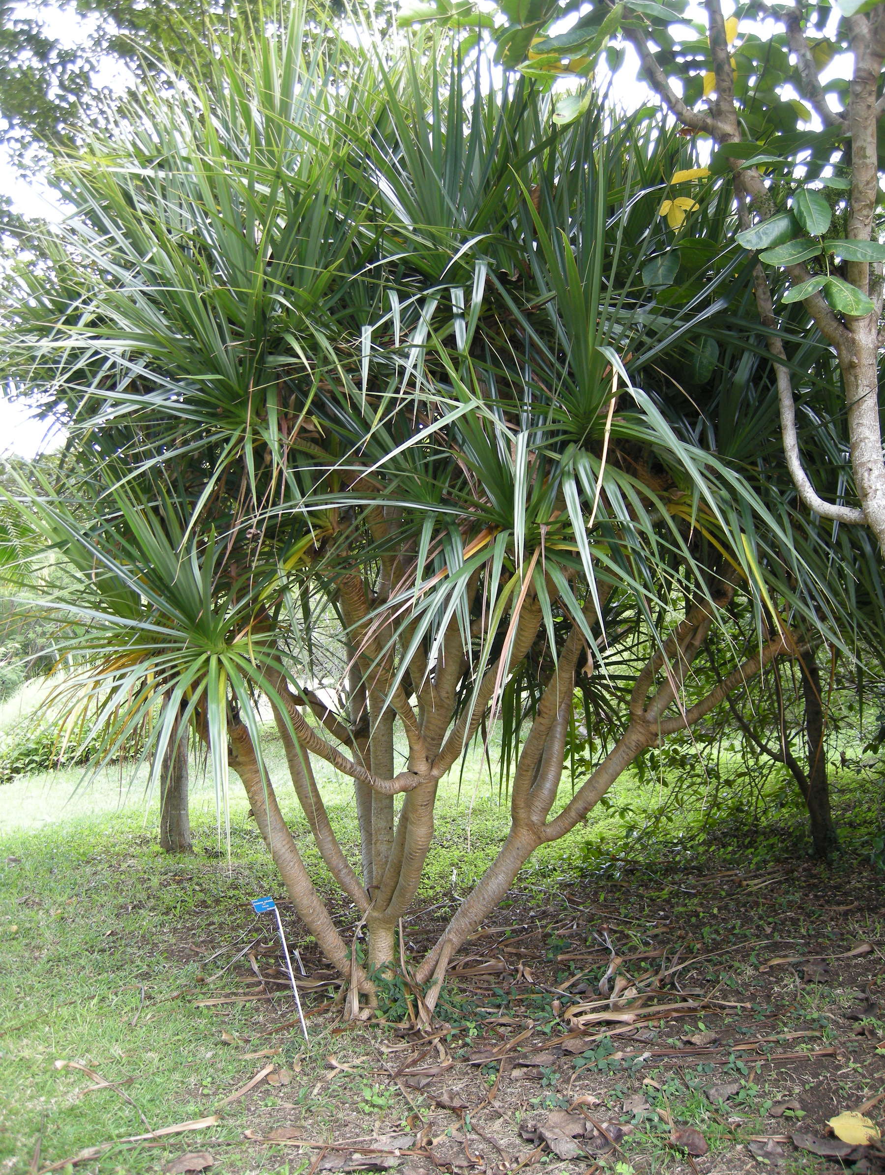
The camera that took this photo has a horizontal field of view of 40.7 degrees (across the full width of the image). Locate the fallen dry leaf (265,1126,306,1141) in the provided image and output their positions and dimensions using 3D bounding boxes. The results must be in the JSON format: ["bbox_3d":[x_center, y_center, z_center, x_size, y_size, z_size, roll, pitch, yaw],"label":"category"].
[{"bbox_3d":[-0.498,1.731,3.782,0.133,0.025,0.080,0,-2,-7],"label":"fallen dry leaf"}]

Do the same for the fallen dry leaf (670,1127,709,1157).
[{"bbox_3d":[0.748,1.679,3.614,0.117,0.055,0.105,-1,-3,12],"label":"fallen dry leaf"}]

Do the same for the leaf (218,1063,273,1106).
[{"bbox_3d":[-0.689,1.749,4.199,0.045,0.025,0.396,-1,-3,19],"label":"leaf"}]

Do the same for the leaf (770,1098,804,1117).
[{"bbox_3d":[1.151,1.737,3.984,0.108,0.030,0.080,-1,-3,16],"label":"leaf"}]

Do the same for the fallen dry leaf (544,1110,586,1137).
[{"bbox_3d":[0.393,1.729,3.842,0.134,0.035,0.104,0,-2,6],"label":"fallen dry leaf"}]

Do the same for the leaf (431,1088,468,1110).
[{"bbox_3d":[0.025,1.700,3.962,0.126,0.042,0.102,0,-2,0],"label":"leaf"}]

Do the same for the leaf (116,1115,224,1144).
[{"bbox_3d":[-0.864,1.730,3.805,0.335,0.030,0.045,2,-3,-33],"label":"leaf"}]

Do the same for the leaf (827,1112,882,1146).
[{"bbox_3d":[1.278,1.680,3.703,0.159,0.060,0.128,-1,-3,19],"label":"leaf"}]

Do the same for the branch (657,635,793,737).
[{"bbox_3d":[1.156,0.402,4.880,0.658,0.100,0.100,-33,0,4],"label":"branch"}]

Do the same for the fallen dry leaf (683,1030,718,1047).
[{"bbox_3d":[0.990,1.727,4.568,0.131,0.040,0.090,-1,-3,12],"label":"fallen dry leaf"}]

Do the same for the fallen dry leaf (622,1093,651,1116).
[{"bbox_3d":[0.652,1.738,4.012,0.096,0.030,0.106,0,-2,9],"label":"fallen dry leaf"}]

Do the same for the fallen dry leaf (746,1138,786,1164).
[{"bbox_3d":[0.965,1.679,3.557,0.114,0.050,0.089,-1,-3,15],"label":"fallen dry leaf"}]

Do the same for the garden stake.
[{"bbox_3d":[-0.629,1.470,4.600,0.088,0.572,0.040,-14,-3,-3],"label":"garden stake"}]

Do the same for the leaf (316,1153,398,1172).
[{"bbox_3d":[-0.251,1.717,3.561,0.251,0.035,0.080,0,-2,-4],"label":"leaf"}]

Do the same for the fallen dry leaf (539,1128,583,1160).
[{"bbox_3d":[0.360,1.684,3.613,0.130,0.045,0.138,0,-2,6],"label":"fallen dry leaf"}]

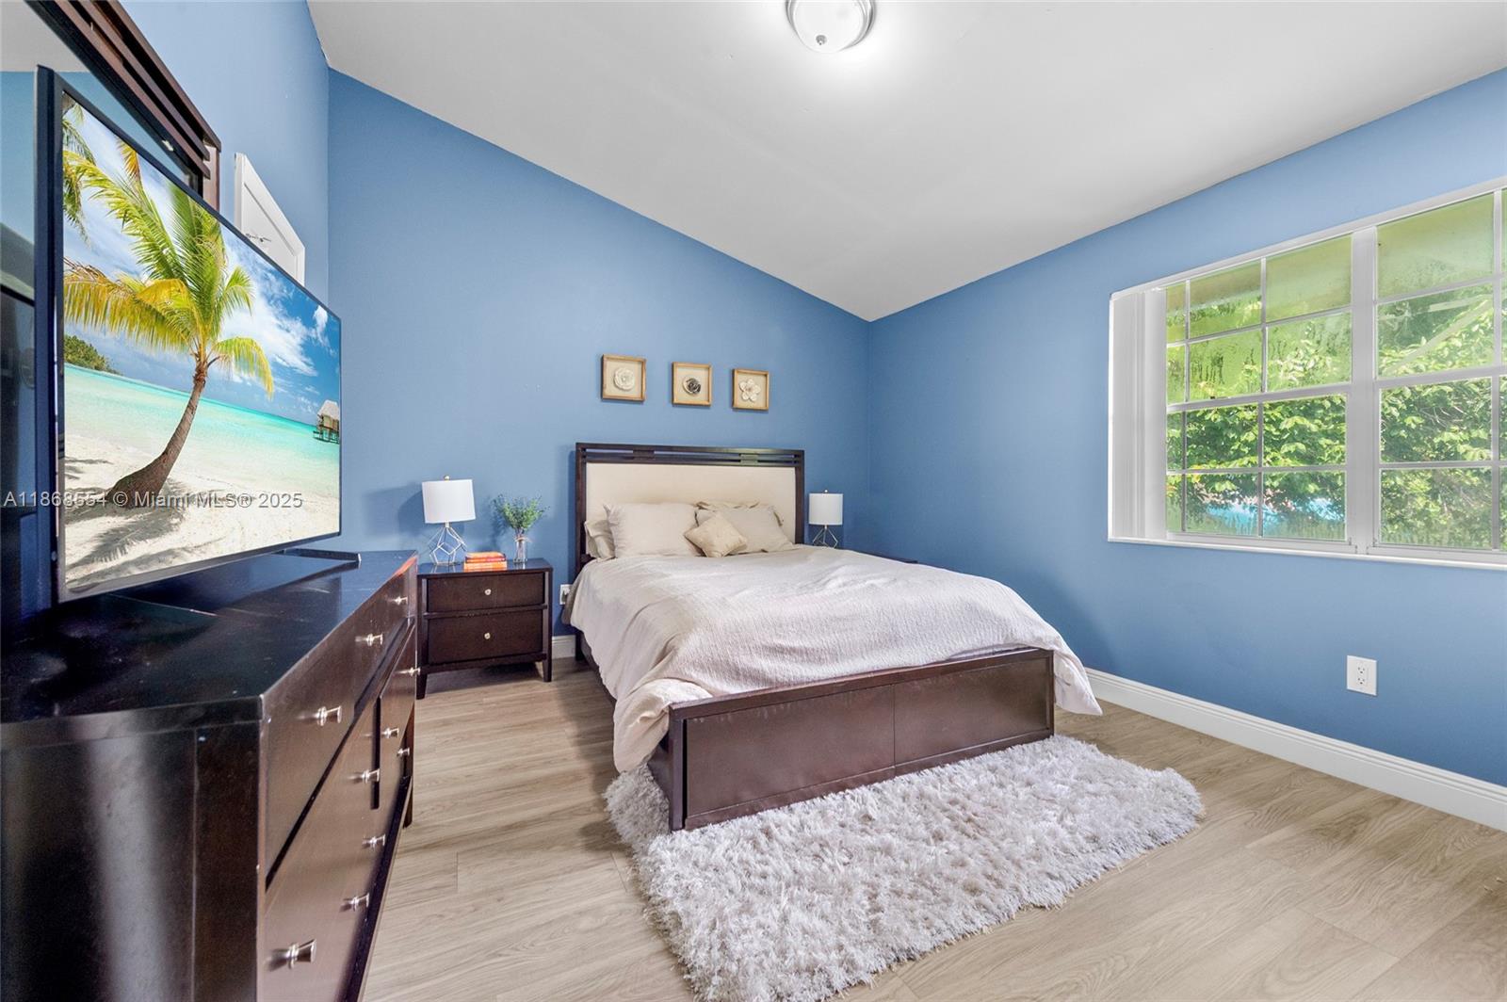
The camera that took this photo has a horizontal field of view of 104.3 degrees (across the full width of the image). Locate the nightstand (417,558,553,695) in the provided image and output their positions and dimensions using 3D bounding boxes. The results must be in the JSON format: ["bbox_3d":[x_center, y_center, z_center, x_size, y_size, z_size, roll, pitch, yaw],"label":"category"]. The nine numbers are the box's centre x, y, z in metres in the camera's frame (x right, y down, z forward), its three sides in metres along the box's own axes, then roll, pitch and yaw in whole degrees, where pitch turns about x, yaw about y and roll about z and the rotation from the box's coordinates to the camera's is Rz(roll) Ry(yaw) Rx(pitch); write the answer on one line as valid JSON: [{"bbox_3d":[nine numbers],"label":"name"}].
[{"bbox_3d":[-1.465,0.668,3.207,0.635,0.618,0.413,0,1,-27],"label":"nightstand"}]

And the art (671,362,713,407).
[{"bbox_3d":[-0.413,-0.781,3.942,0.267,0.272,0.035,0,1,-27],"label":"art"}]

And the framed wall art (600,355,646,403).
[{"bbox_3d":[-0.825,-0.776,3.735,0.271,0.268,0.035,0,1,-27],"label":"framed wall art"}]

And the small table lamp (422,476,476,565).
[{"bbox_3d":[-1.659,0.111,3.198,0.250,0.495,0.250,0,1,-27],"label":"small table lamp"}]

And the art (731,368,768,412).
[{"bbox_3d":[-0.018,-0.784,4.141,0.274,0.273,0.035,0,1,-27],"label":"art"}]

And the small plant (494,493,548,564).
[{"bbox_3d":[-1.328,0.166,3.348,0.270,0.385,0.250,0,1,-27],"label":"small plant"}]

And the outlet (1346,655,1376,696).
[{"bbox_3d":[2.181,0.624,2.098,0.008,0.121,0.076,0,1,-27],"label":"outlet"}]

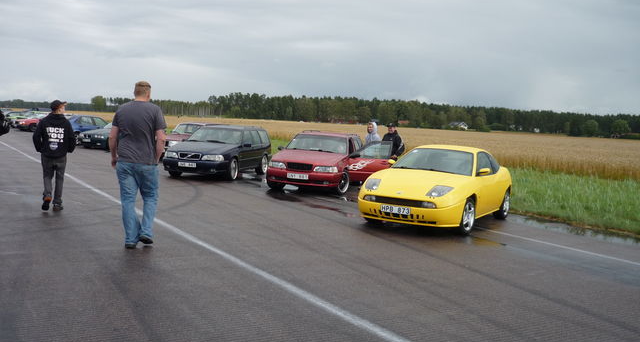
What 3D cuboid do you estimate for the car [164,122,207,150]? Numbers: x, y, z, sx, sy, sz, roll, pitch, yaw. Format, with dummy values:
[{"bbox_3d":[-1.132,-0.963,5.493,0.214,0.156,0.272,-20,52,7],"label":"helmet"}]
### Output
[{"bbox_3d":[-4.745,-1.199,24.005,1.730,1.440,4.780,5,5,24],"label":"car"}]

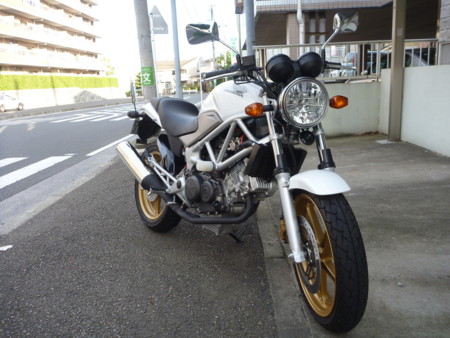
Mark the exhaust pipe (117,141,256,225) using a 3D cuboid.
[{"bbox_3d":[-0.303,0.070,2.136,0.250,0.390,1.260,5,5,-37],"label":"exhaust pipe"}]

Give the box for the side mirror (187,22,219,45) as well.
[{"bbox_3d":[-0.101,-0.608,1.635,0.135,0.095,0.055,-3,11,7],"label":"side mirror"}]

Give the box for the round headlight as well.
[{"bbox_3d":[0.303,-0.265,1.472,0.195,0.195,0.130,-6,9,-7],"label":"round headlight"}]

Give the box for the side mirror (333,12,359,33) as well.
[{"bbox_3d":[0.569,-0.692,1.720,0.135,0.095,0.055,-8,12,-22],"label":"side mirror"}]

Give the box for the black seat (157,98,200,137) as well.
[{"bbox_3d":[-0.213,-0.289,2.247,0.260,0.190,0.400,5,5,-37],"label":"black seat"}]

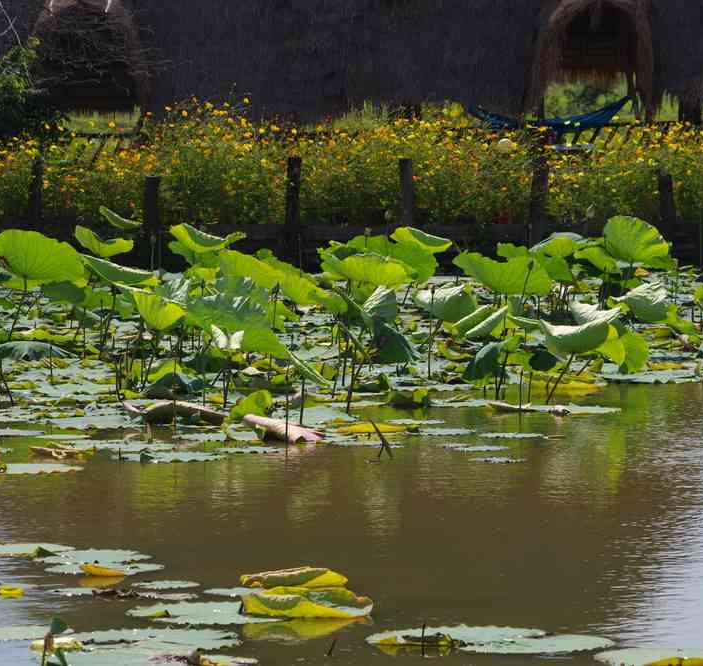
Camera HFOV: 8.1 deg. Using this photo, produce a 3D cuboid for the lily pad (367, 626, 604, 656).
[{"bbox_3d":[0.399,0.863,14.340,0.689,0.045,0.550,0,3,0],"label":"lily pad"}]

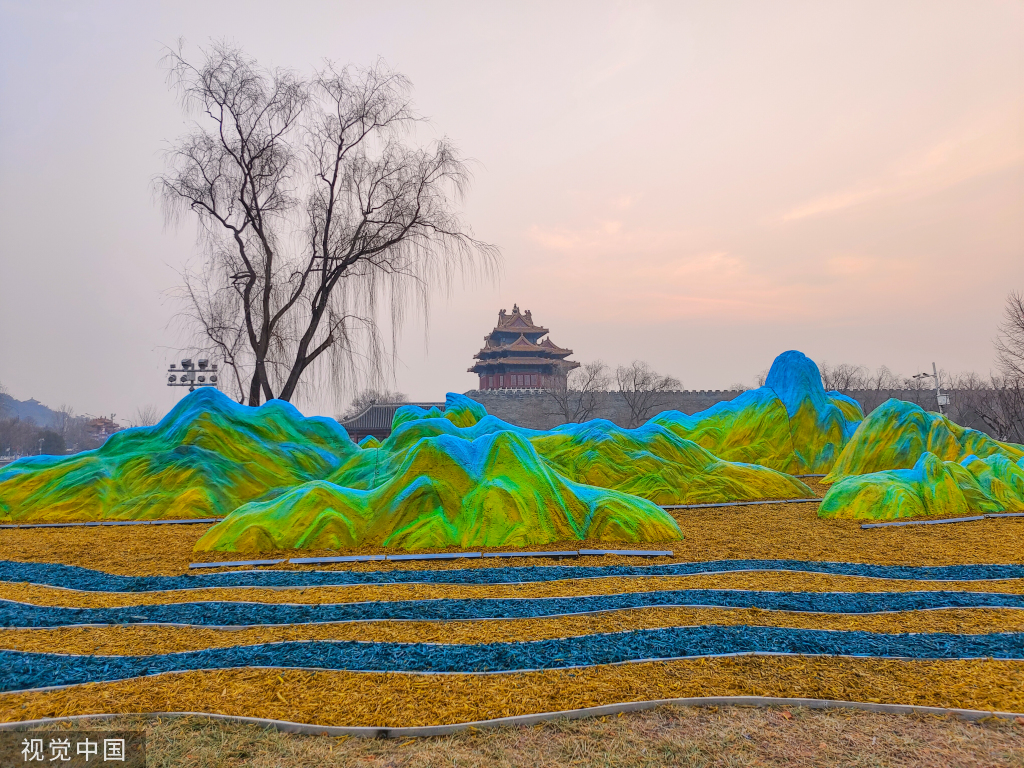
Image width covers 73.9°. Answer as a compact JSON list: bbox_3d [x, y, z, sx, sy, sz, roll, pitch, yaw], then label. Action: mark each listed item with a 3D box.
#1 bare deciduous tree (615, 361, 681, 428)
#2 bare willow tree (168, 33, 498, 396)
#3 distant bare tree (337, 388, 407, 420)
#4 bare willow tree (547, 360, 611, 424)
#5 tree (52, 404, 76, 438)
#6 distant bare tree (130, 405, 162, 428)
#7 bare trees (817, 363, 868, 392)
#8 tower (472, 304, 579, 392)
[{"bbox_3d":[19.328,3.266,96.068,9.310,13.260,8.800,-1,-5,0],"label":"bare deciduous tree"},{"bbox_3d":[-6.564,-4.284,23.981,11.700,16.140,10.500,-1,-5,0],"label":"bare willow tree"},{"bbox_3d":[-25.628,6.615,125.000,12.000,11.610,11.000,-1,-5,0],"label":"distant bare tree"},{"bbox_3d":[9.429,3.299,95.072,8.940,13.260,8.500,-1,-5,0],"label":"bare willow tree"},{"bbox_3d":[-121.831,12.520,184.747,7.000,13.930,7.000,-1,-5,0],"label":"tree"},{"bbox_3d":[-72.392,9.252,134.788,8.000,10.400,7.500,-1,-5,0],"label":"distant bare tree"},{"bbox_3d":[56.030,3.220,115.000,9.000,13.790,8.500,-1,-5,0],"label":"bare trees"},{"bbox_3d":[2.473,-6.244,128.055,20.000,17.690,20.000,0,-5,-10],"label":"tower"}]

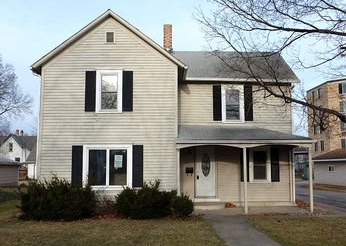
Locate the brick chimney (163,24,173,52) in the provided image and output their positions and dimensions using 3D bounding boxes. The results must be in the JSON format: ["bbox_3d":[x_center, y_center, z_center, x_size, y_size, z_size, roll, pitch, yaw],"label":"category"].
[{"bbox_3d":[-0.240,-4.214,18.251,0.420,1.400,0.420,0,-6,0],"label":"brick chimney"}]

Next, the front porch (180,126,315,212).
[{"bbox_3d":[2.600,1.659,13.923,4.950,3.340,2.350,0,-6,0],"label":"front porch"}]

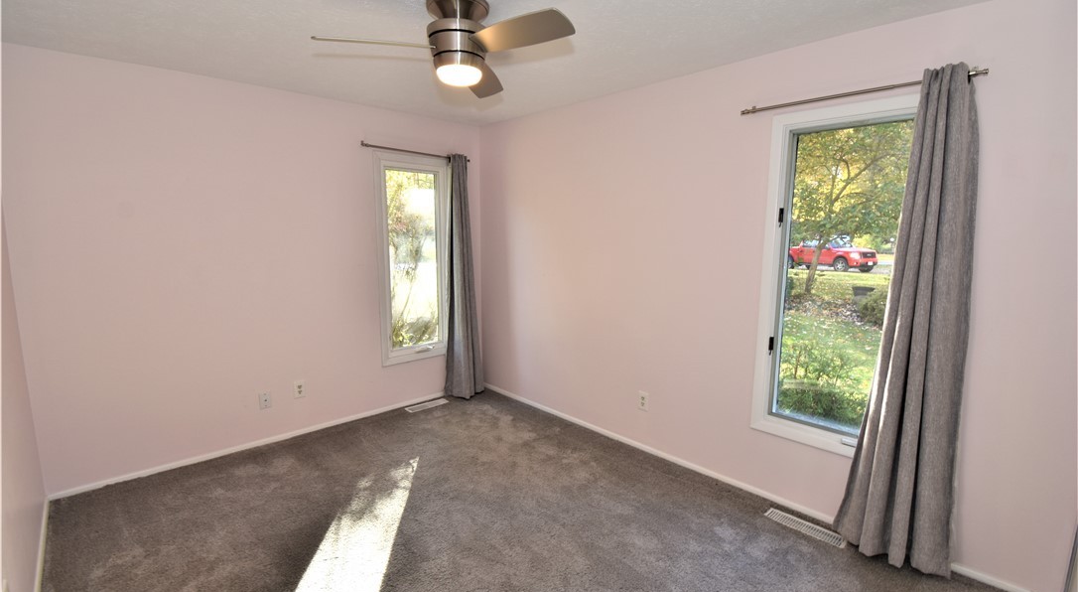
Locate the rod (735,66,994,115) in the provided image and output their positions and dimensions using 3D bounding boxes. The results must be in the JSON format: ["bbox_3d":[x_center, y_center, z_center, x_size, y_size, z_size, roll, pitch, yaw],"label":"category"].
[{"bbox_3d":[1.431,-0.926,2.085,0.936,0.044,0.094,9,12,43],"label":"rod"}]

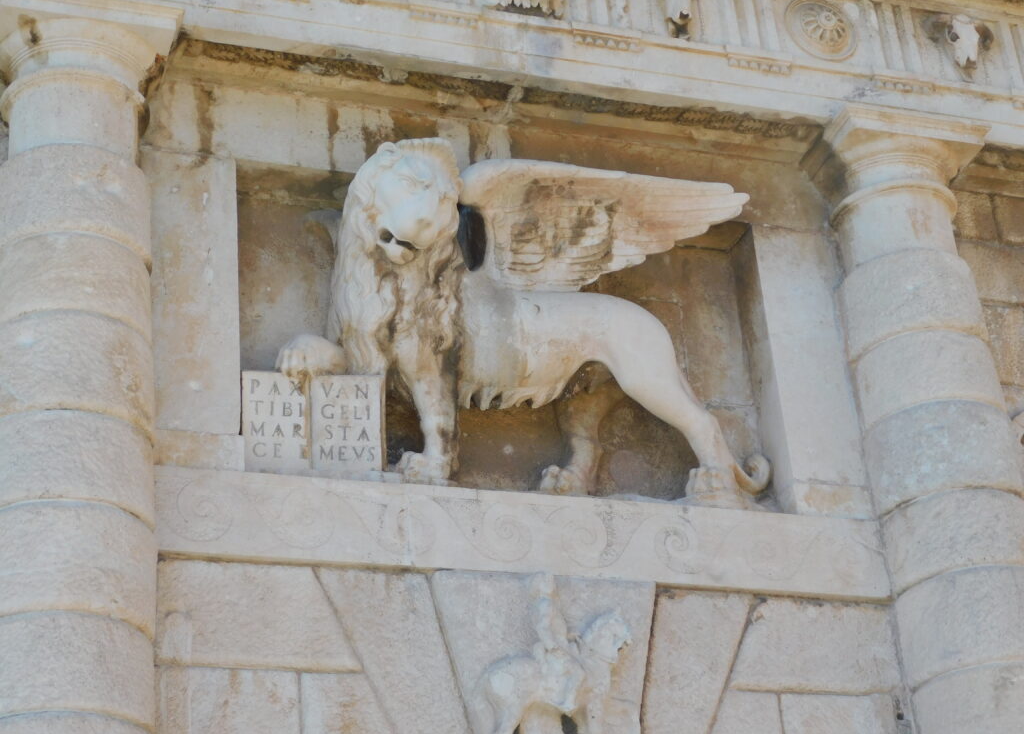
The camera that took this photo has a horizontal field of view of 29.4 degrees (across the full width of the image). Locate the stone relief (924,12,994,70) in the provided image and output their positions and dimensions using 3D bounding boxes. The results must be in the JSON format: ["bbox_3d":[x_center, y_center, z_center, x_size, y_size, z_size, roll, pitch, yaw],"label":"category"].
[{"bbox_3d":[3.191,-2.291,13.709,0.522,0.549,0.200,5,-30,-17],"label":"stone relief"}]

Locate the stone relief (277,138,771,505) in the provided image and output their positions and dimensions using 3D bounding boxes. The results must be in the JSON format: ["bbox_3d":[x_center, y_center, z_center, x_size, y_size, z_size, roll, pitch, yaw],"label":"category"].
[{"bbox_3d":[0.096,-0.250,12.078,3.164,2.270,0.670,5,-30,-17],"label":"stone relief"}]

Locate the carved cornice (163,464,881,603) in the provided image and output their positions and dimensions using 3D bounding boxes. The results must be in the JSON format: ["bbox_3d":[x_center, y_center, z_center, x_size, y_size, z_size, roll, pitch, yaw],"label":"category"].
[{"bbox_3d":[0.124,1.052,11.505,4.474,0.510,0.320,5,-30,-17],"label":"carved cornice"}]

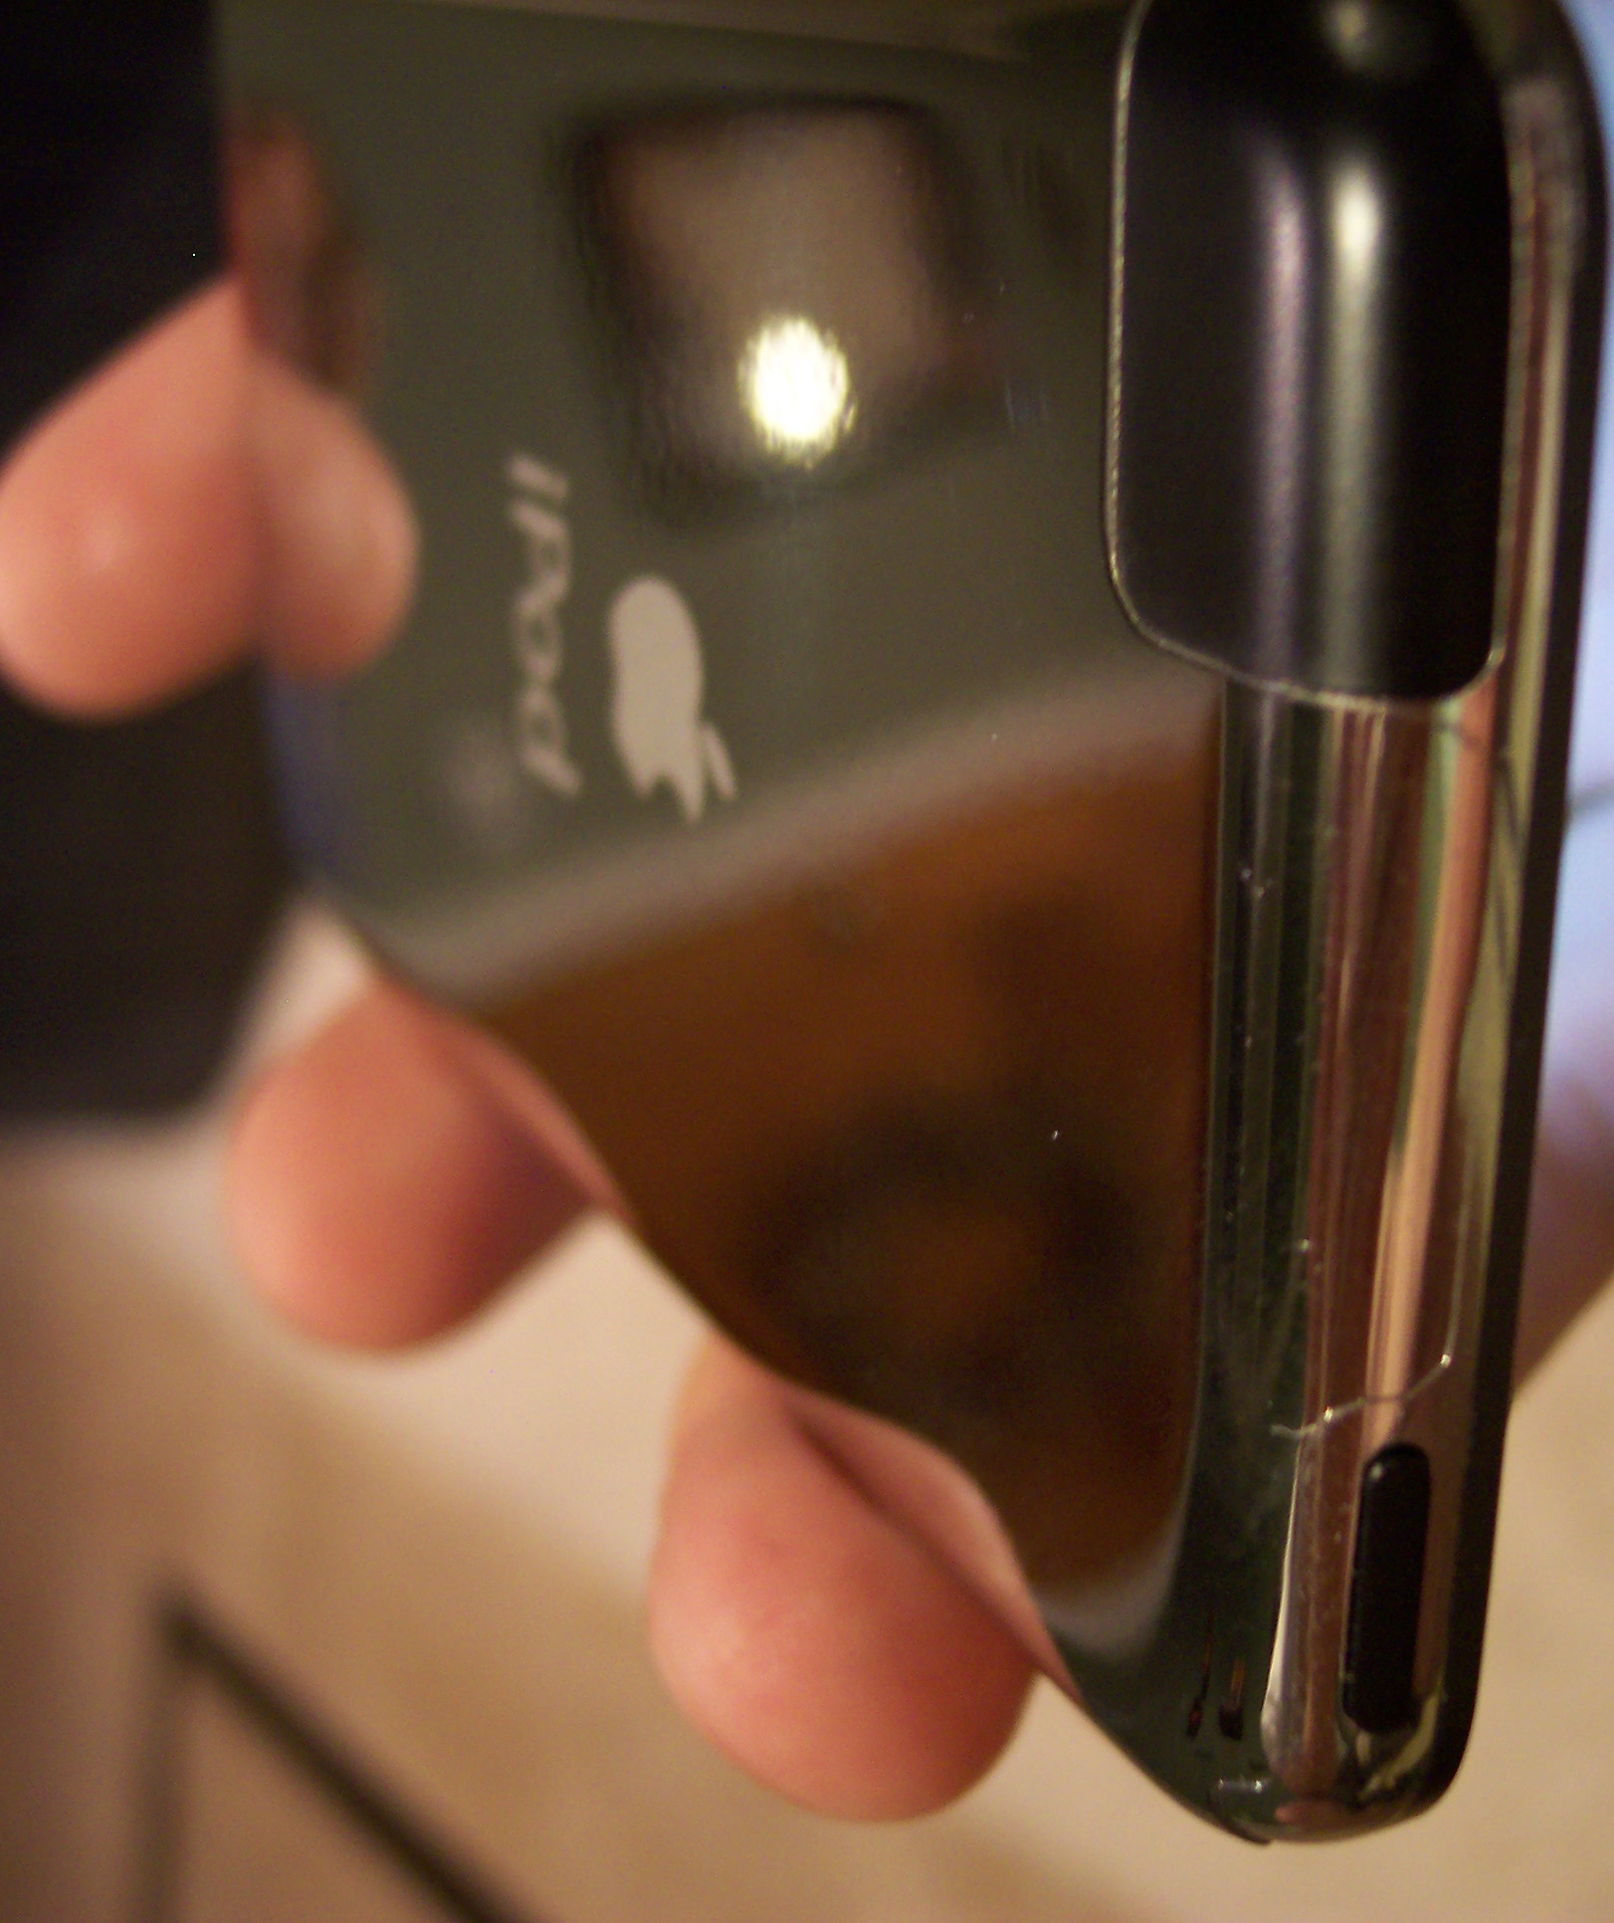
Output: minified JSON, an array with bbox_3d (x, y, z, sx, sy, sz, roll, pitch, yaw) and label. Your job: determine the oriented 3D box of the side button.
[{"bbox_3d":[0.018,0.020,0.088,0.002,0.010,0.001,-8,23,-17],"label":"side button"}]

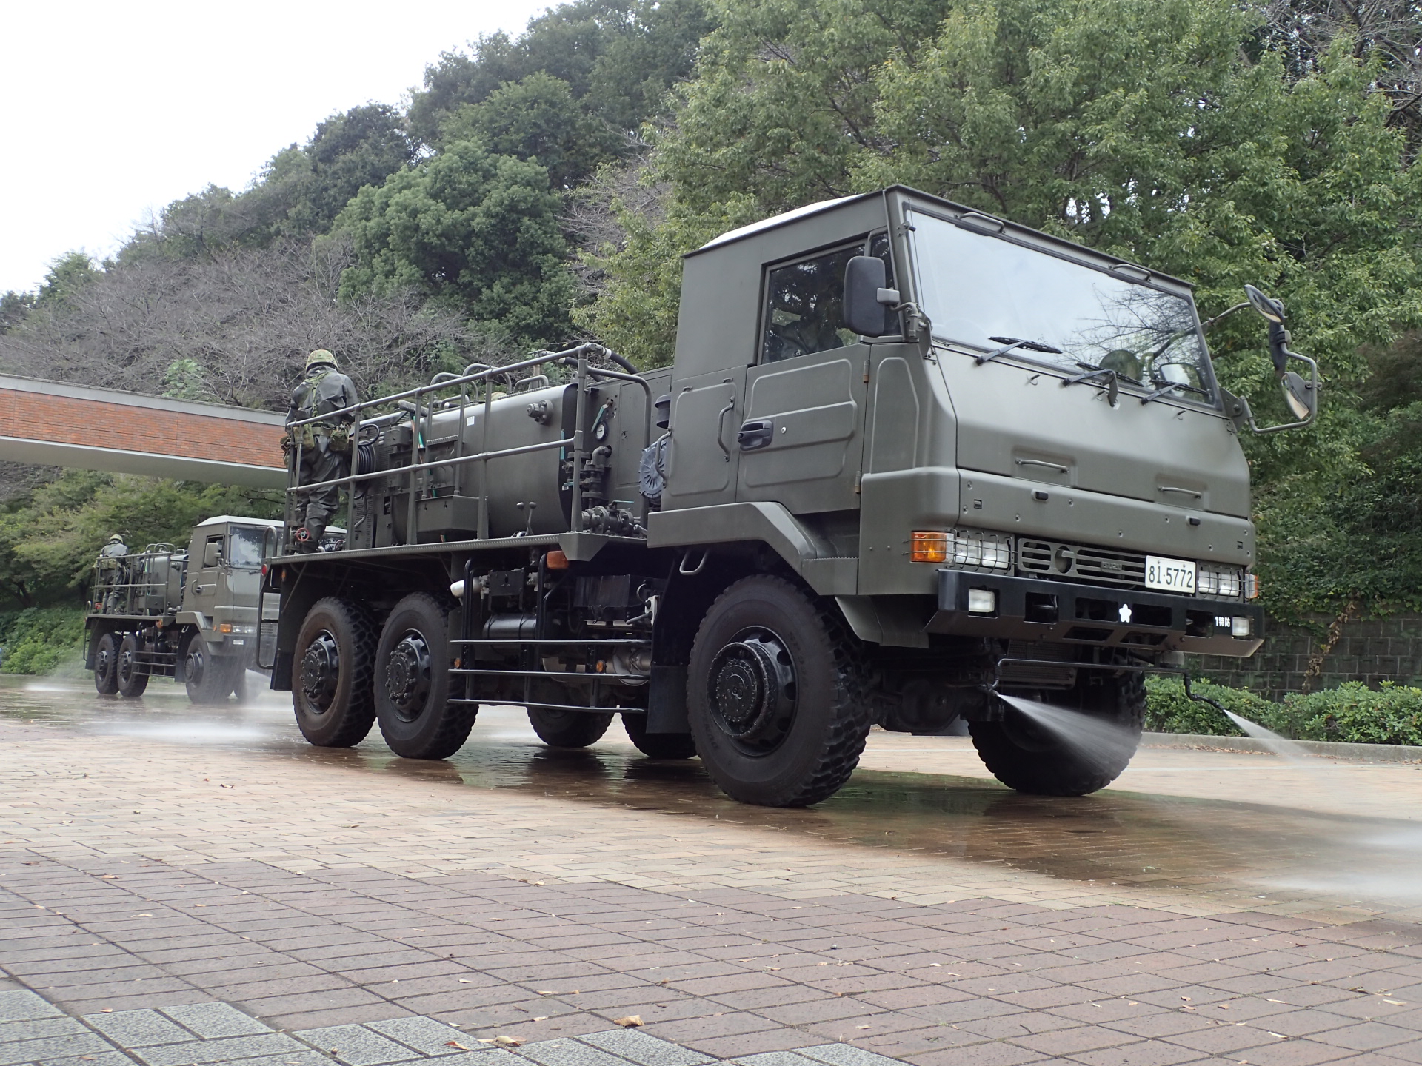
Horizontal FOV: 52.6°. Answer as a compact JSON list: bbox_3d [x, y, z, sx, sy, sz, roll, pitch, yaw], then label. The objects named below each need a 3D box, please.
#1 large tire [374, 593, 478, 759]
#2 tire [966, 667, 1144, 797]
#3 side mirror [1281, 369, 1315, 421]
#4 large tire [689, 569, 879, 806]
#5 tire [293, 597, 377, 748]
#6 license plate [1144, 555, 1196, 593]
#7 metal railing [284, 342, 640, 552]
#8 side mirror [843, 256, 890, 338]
[{"bbox_3d":[-1.828,0.928,9.317,0.290,1.074,1.074,7,-7,-39],"label":"large tire"},{"bbox_3d":[1.933,0.931,8.084,0.290,1.074,1.074,7,-7,-39],"label":"tire"},{"bbox_3d":[3.098,-0.725,7.600,0.075,0.240,0.180,-22,-4,2],"label":"side mirror"},{"bbox_3d":[0.308,0.744,6.740,0.290,1.074,1.074,7,-7,-39],"label":"large tire"},{"bbox_3d":[-2.658,0.999,10.310,0.290,1.074,1.074,7,-7,-39],"label":"tire"},{"bbox_3d":[2.224,0.202,6.949,0.405,0.153,0.015,7,-7,-39],"label":"license plate"},{"bbox_3d":[-1.780,-0.413,9.568,0.540,1.040,3.920,7,-7,-39],"label":"metal railing"},{"bbox_3d":[0.639,-0.977,5.952,0.168,0.318,0.080,4,-6,-22],"label":"side mirror"}]

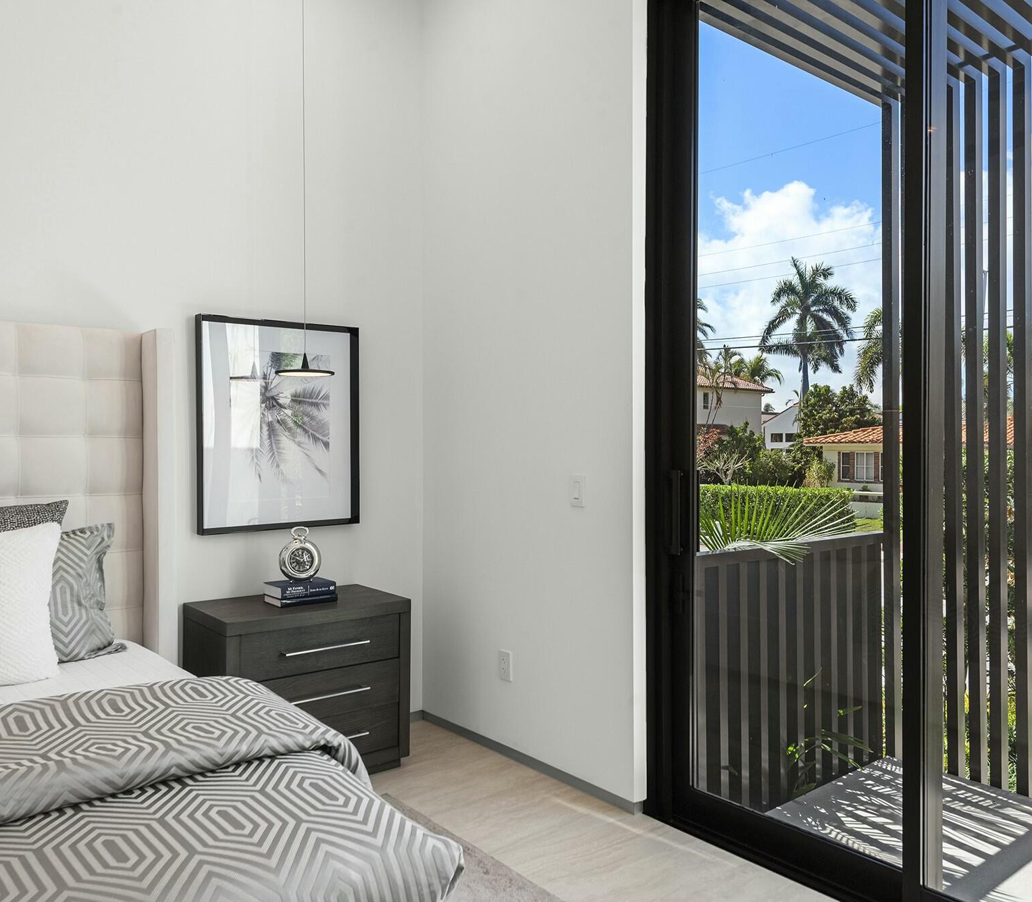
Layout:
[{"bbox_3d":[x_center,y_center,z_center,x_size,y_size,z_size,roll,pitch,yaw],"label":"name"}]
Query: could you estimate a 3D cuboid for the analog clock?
[{"bbox_3d":[-0.850,0.406,3.405,0.158,0.214,0.065,0,1,-30],"label":"analog clock"}]

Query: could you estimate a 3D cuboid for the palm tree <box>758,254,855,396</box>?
[{"bbox_3d":[18.319,-4.748,54.000,6.200,14.600,6.200,0,1,19],"label":"palm tree"}]

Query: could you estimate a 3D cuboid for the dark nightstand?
[{"bbox_3d":[-0.836,0.915,3.352,0.736,0.660,0.449,-1,1,-39],"label":"dark nightstand"}]

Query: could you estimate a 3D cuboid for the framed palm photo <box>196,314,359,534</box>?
[{"bbox_3d":[-0.950,-0.102,3.514,0.673,0.841,0.045,-1,1,-39],"label":"framed palm photo"}]

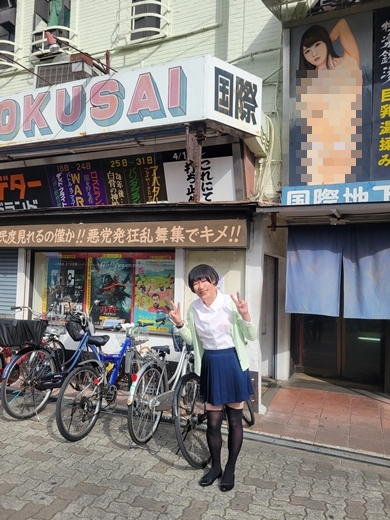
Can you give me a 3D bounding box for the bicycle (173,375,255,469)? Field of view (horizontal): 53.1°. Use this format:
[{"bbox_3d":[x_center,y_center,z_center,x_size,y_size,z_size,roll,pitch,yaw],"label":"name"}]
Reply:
[{"bbox_3d":[0.230,1.130,3.500,0.600,1.000,1.750,0,-4,28],"label":"bicycle"}]

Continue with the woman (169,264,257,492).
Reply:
[{"bbox_3d":[0.125,0.795,2.740,0.600,1.540,0.400,1,-3,12],"label":"woman"}]

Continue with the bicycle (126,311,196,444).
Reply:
[{"bbox_3d":[-0.200,1.095,3.750,0.570,1.060,1.770,0,-3,22],"label":"bicycle"}]

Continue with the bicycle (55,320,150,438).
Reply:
[{"bbox_3d":[-0.750,1.120,3.870,0.600,0.990,1.710,0,-3,26],"label":"bicycle"}]

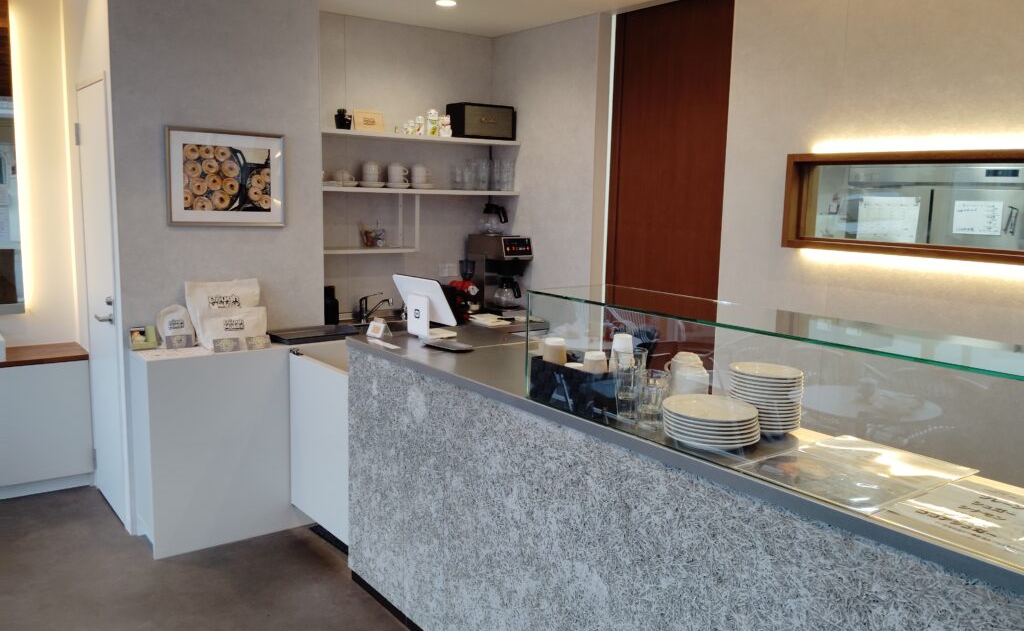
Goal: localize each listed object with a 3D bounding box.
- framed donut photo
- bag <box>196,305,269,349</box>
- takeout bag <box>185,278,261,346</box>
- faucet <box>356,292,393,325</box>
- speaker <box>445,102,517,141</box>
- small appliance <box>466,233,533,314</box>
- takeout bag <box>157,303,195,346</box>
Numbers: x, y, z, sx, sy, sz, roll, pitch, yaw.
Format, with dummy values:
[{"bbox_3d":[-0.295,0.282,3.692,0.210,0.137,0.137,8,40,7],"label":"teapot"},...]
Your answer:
[{"bbox_3d":[-1.286,-0.617,3.755,0.523,0.422,0.025,-5,11,-36],"label":"framed donut photo"},{"bbox_3d":[-1.243,0.060,3.694,0.272,0.167,0.120,-5,11,-36],"label":"bag"},{"bbox_3d":[-1.311,-0.013,3.750,0.306,0.288,0.130,-5,11,-36],"label":"takeout bag"},{"bbox_3d":[-0.709,-0.035,4.333,0.235,0.184,0.055,8,11,38],"label":"faucet"},{"bbox_3d":[-0.172,-1.086,4.675,0.352,0.190,0.184,-5,11,-36],"label":"speaker"},{"bbox_3d":[-0.068,-0.231,4.803,0.205,0.458,0.355,-5,11,-36],"label":"small appliance"},{"bbox_3d":[-1.484,0.045,3.668,0.155,0.192,0.085,-5,11,-36],"label":"takeout bag"}]

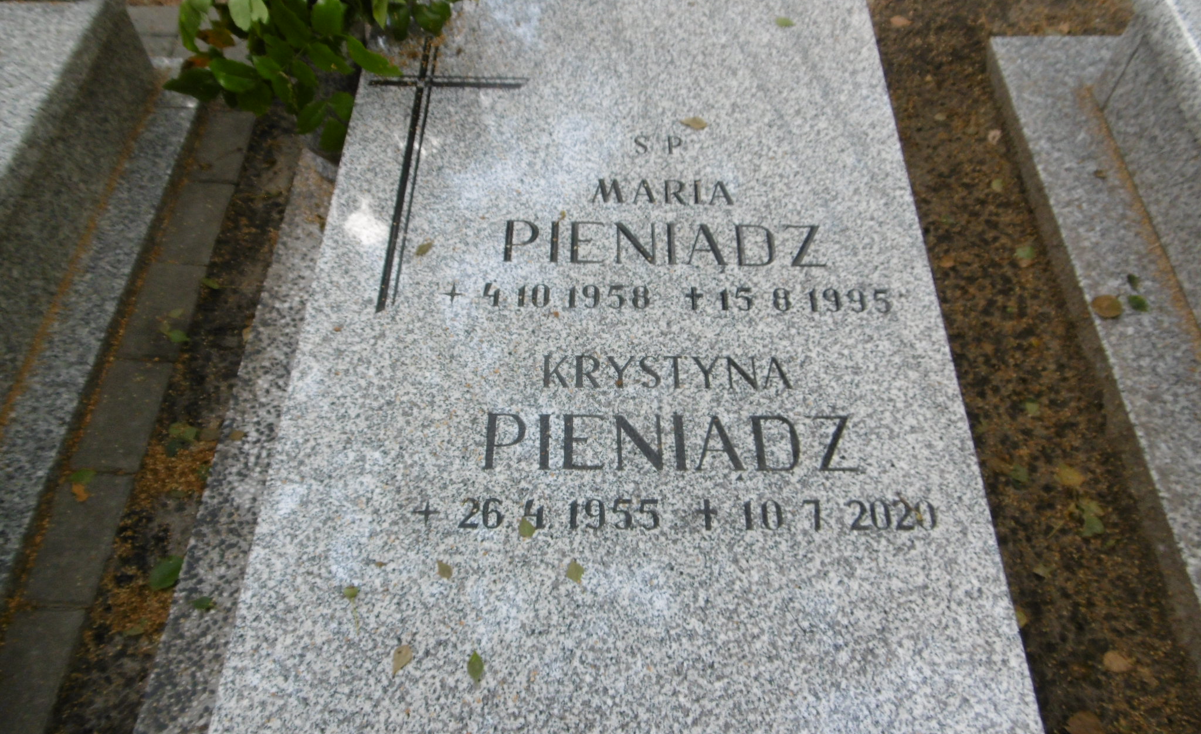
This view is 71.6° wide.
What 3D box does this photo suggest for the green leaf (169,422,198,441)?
[{"bbox_3d":[-0.661,0.101,1.325,0.049,0.008,0.019,22,60,14],"label":"green leaf"}]

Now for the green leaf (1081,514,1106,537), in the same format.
[{"bbox_3d":[0.732,0.240,1.235,0.027,0.008,0.047,35,63,20],"label":"green leaf"}]

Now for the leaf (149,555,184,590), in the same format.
[{"bbox_3d":[-0.622,0.295,1.198,0.043,0.010,0.059,23,60,14],"label":"leaf"}]

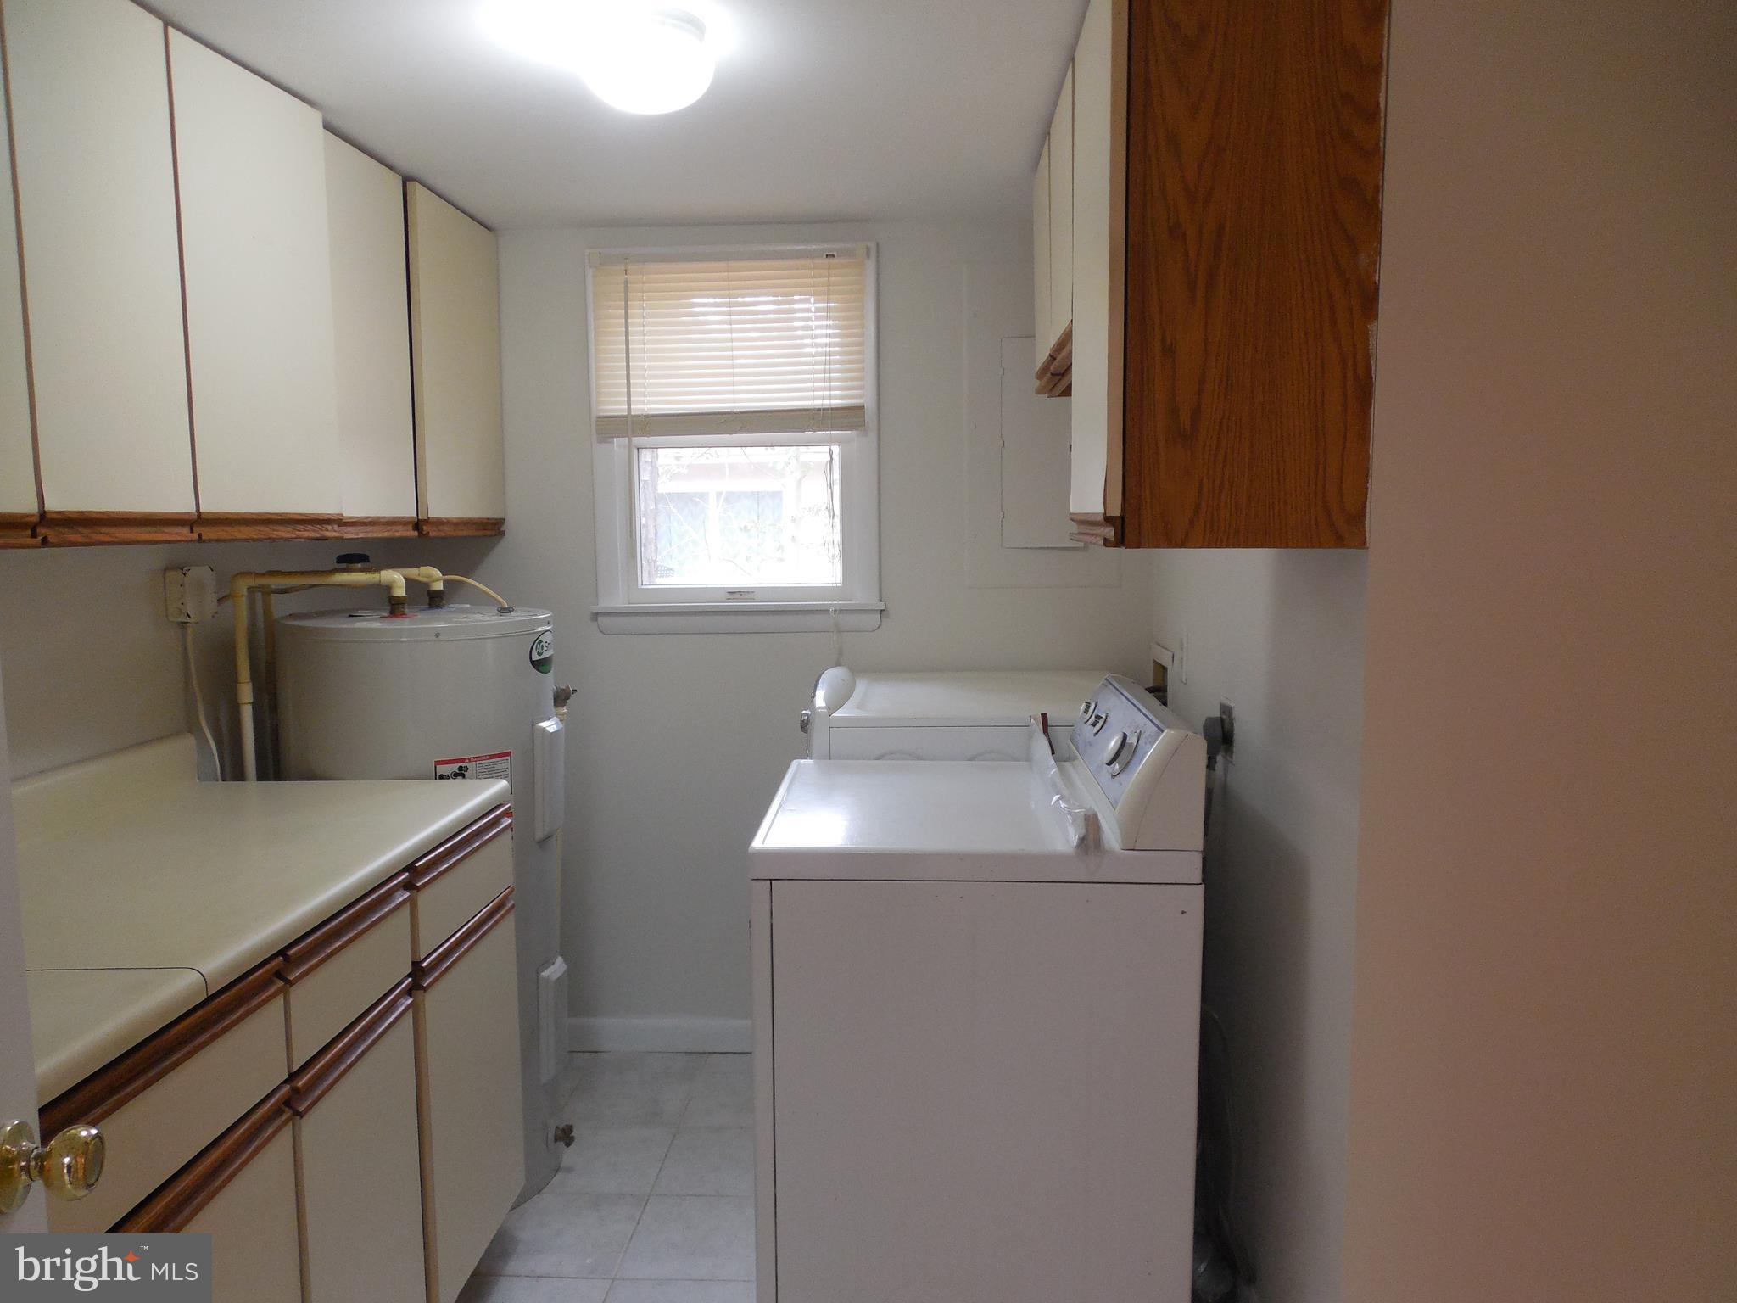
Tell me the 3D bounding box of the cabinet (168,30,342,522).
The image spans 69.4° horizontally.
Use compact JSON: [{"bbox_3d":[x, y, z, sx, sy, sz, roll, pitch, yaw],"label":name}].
[{"bbox_3d":[-1.166,-0.566,2.055,0.355,0.743,0.399,0,6,3],"label":"cabinet"}]

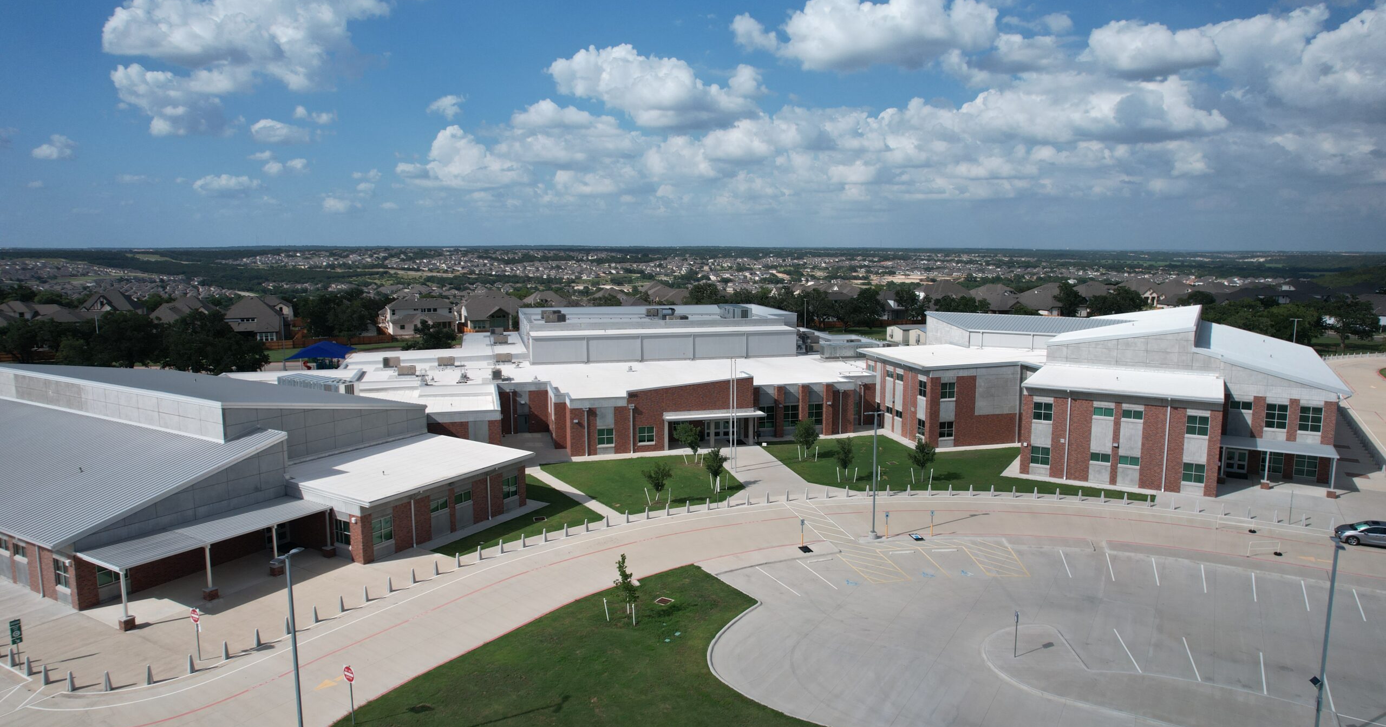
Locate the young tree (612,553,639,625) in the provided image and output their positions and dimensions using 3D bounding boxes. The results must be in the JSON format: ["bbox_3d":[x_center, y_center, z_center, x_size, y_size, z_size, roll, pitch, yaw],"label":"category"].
[{"bbox_3d":[-4.049,13.441,51.288,1.606,4.047,1.558,0,8,0],"label":"young tree"}]

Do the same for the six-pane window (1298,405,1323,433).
[{"bbox_3d":[58.184,5.291,79.732,1.800,2.400,0.150,4,9,27],"label":"six-pane window"}]

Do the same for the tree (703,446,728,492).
[{"bbox_3d":[2.055,9.634,77.480,2.237,4.325,2.237,0,8,2],"label":"tree"}]

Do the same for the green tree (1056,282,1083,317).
[{"bbox_3d":[110.850,-17.680,249.160,8.200,12.000,8.000,0,8,0],"label":"green tree"}]

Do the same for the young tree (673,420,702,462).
[{"bbox_3d":[-0.559,8.187,87.517,3.032,4.384,3.032,0,8,0],"label":"young tree"}]

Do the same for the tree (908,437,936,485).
[{"bbox_3d":[21.933,9.127,81.117,2.696,4.568,2.615,0,8,0],"label":"tree"}]

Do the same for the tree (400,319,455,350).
[{"bbox_3d":[-51.000,-4.300,164.000,10.300,8.400,9.500,0,8,0],"label":"tree"}]

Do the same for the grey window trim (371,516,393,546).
[{"bbox_3d":[-22.521,12.147,61.465,0.160,1.830,1.830,5,9,32],"label":"grey window trim"}]

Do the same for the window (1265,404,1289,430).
[{"bbox_3d":[56.217,5.144,81.590,1.788,2.404,0.160,5,9,32],"label":"window"}]

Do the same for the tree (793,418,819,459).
[{"bbox_3d":[12.043,7.970,90.145,2.766,4.388,2.711,0,8,0],"label":"tree"}]

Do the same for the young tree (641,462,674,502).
[{"bbox_3d":[-3.112,10.429,74.332,2.813,3.668,2.813,-1,8,-2],"label":"young tree"}]

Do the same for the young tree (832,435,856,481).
[{"bbox_3d":[14.544,9.165,81.553,2.294,4.357,2.248,0,8,0],"label":"young tree"}]

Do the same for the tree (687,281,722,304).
[{"bbox_3d":[3.147,-17.852,245.934,9.149,11.380,9.149,0,8,0],"label":"tree"}]

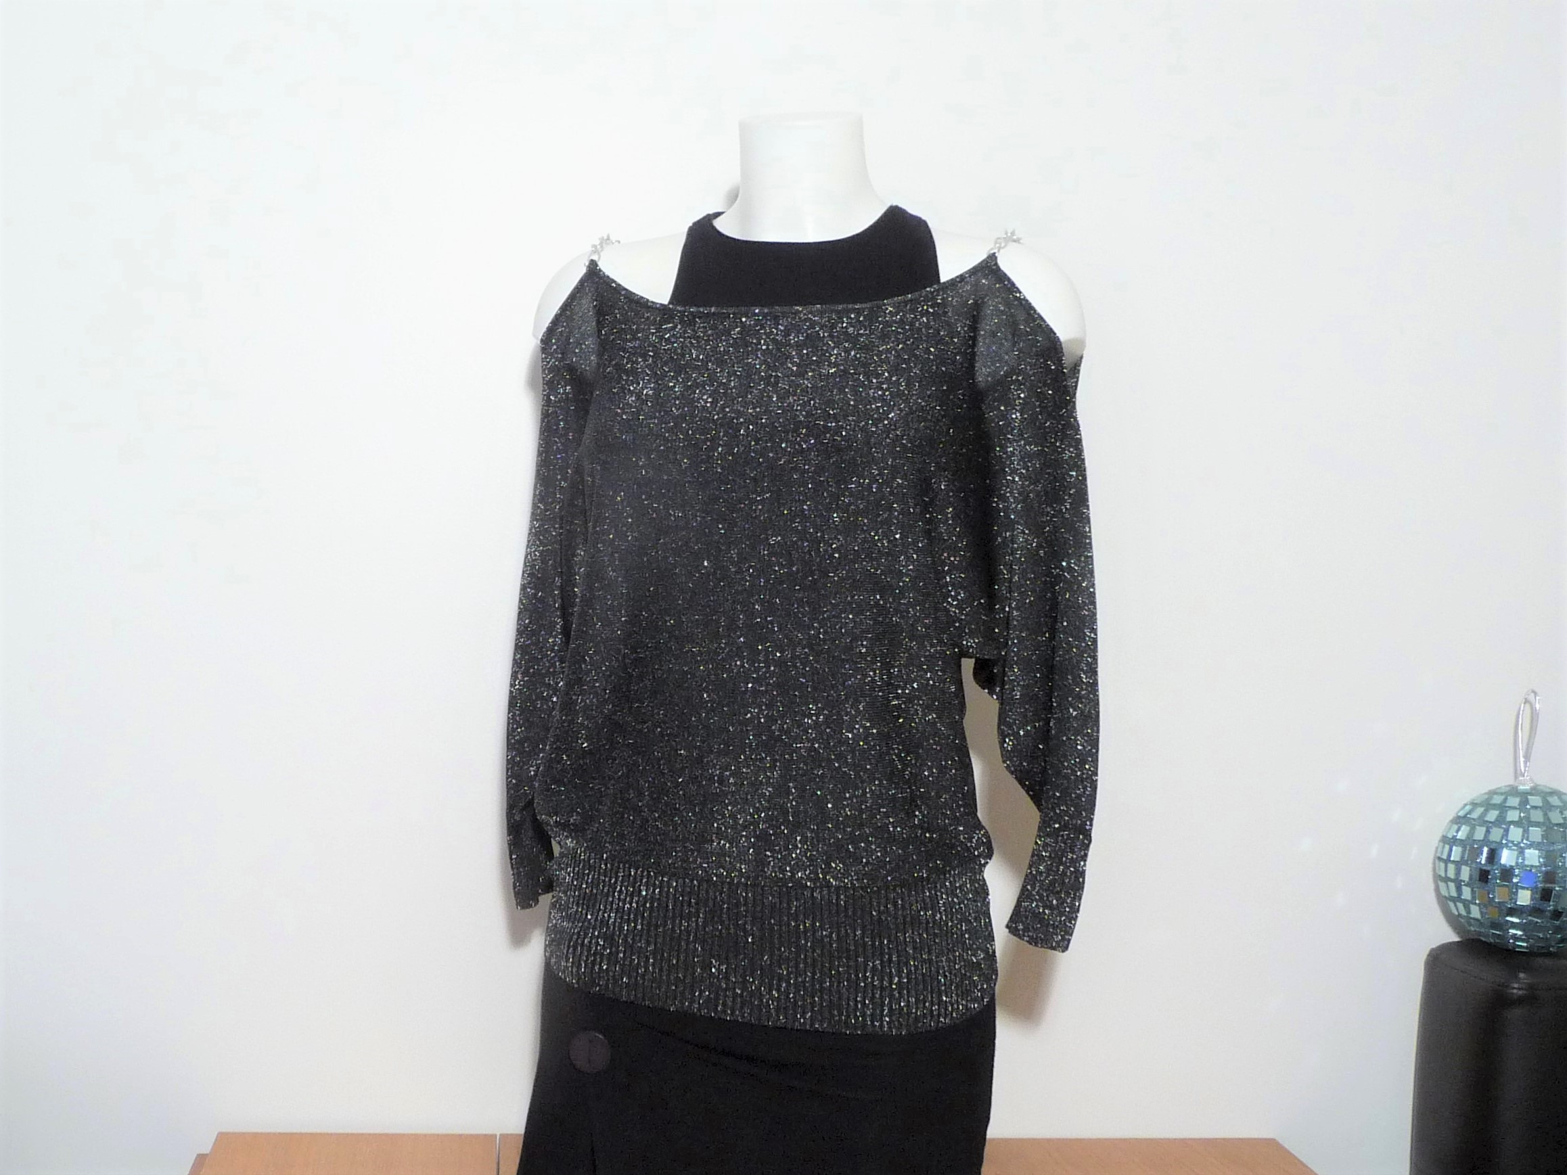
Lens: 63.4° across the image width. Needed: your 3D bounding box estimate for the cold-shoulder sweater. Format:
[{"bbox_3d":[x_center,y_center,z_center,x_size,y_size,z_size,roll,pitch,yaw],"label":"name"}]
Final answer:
[{"bbox_3d":[0.007,0.028,1.030,0.460,0.626,0.250,2,5,10],"label":"cold-shoulder sweater"}]

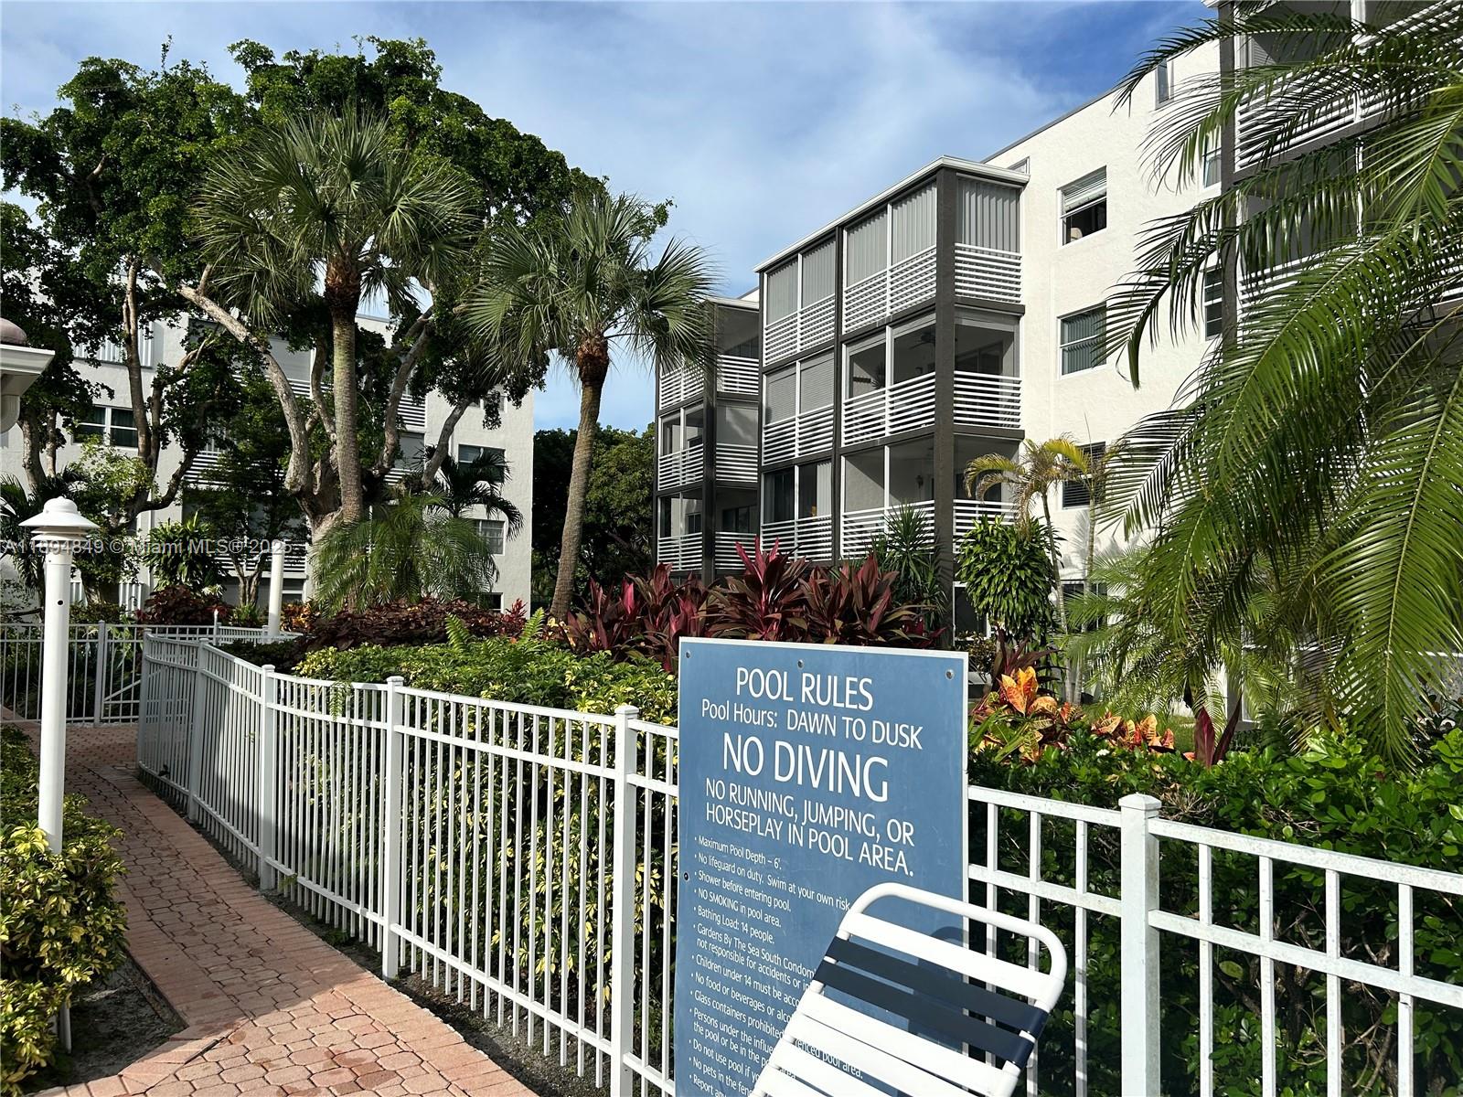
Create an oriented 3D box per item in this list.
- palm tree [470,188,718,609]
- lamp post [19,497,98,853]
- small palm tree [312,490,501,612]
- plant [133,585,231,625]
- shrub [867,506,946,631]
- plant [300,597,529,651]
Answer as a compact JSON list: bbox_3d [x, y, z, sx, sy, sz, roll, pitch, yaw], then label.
[{"bbox_3d":[-2.219,-1.537,16.340,3.750,7.660,3.600,1,-2,-7],"label":"palm tree"},{"bbox_3d":[-2.858,0.791,4.608,0.335,2.014,0.335,2,-3,-31],"label":"lamp post"},{"bbox_3d":[-4.080,0.715,13.540,2.400,2.891,2.300,1,-3,-17],"label":"small palm tree"},{"bbox_3d":[-7.903,1.267,15.769,1.450,1.467,1.250,2,-3,-27],"label":"plant"},{"bbox_3d":[3.039,0.843,18.933,1.400,3.211,1.300,0,-2,9],"label":"shrub"},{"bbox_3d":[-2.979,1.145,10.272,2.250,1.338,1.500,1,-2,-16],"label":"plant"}]

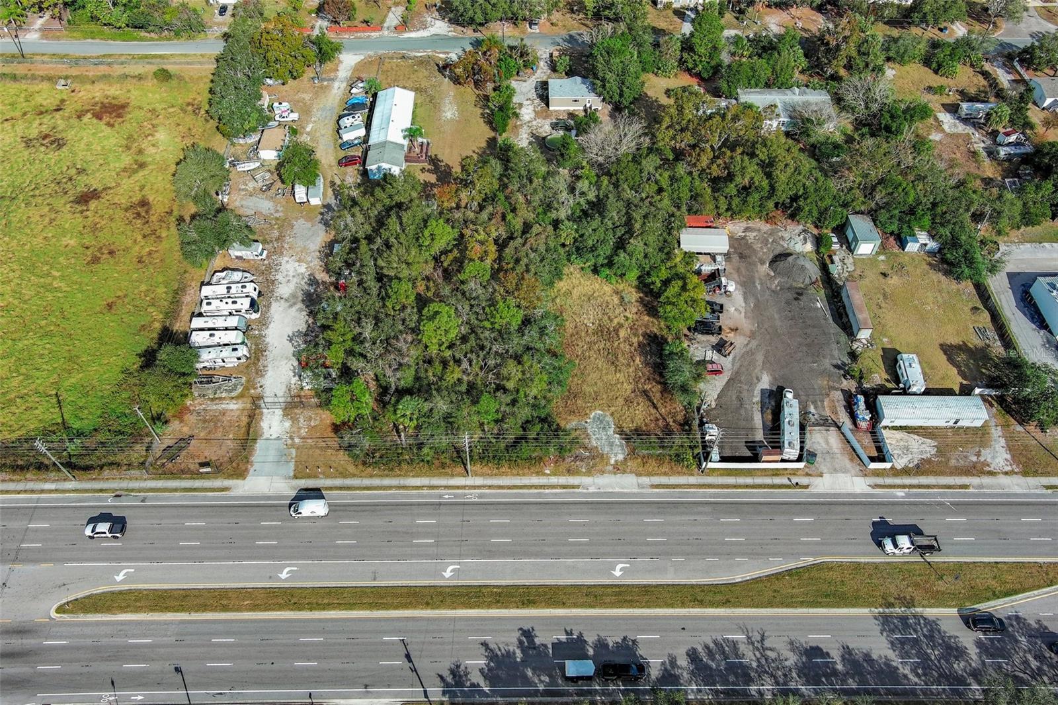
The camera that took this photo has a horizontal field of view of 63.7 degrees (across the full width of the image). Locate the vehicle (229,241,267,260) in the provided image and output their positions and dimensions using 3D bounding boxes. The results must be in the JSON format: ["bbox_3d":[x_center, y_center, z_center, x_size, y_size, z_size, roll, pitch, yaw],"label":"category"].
[{"bbox_3d":[-56.934,-20.572,172.967,7.028,2.744,2.345,5,50,4],"label":"vehicle"}]

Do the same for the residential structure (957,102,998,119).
[{"bbox_3d":[106.810,-56.964,201.124,9.600,2.800,3.500,0,50,0],"label":"residential structure"}]

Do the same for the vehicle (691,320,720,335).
[{"bbox_3d":[33.553,-4.643,160.910,5.219,1.769,1.920,1,50,1],"label":"vehicle"}]

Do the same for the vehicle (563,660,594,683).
[{"bbox_3d":[7.162,44.538,119.066,4.117,2.353,2.139,0,50,-1],"label":"vehicle"}]

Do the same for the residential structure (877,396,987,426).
[{"bbox_3d":[69.700,10.126,147.822,17.340,3.247,4.643,0,50,0],"label":"residential structure"}]

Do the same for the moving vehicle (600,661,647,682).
[{"bbox_3d":[12.958,43.892,117.367,5.950,1.900,2.000,0,50,0],"label":"moving vehicle"}]

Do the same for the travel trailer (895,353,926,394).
[{"bbox_3d":[68.425,4.371,152.673,2.497,3.200,8.084,3,50,2],"label":"travel trailer"}]

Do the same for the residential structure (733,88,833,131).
[{"bbox_3d":[60.315,-57.457,200.061,21.000,4.600,12.400,0,50,0],"label":"residential structure"}]

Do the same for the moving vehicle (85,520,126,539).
[{"bbox_3d":[-65.945,27.766,132.897,5.584,1.891,2.020,0,50,-1],"label":"moving vehicle"}]

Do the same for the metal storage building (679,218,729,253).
[{"bbox_3d":[35.012,-22.486,171.579,9.200,3.500,5.300,0,50,0],"label":"metal storage building"}]

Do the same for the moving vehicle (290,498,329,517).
[{"bbox_3d":[-34.821,24.757,135.456,5.680,2.194,2.044,0,50,-1],"label":"moving vehicle"}]

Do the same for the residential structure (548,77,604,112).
[{"bbox_3d":[11.013,-61.911,204.089,12.400,3.600,7.800,0,50,0],"label":"residential structure"}]

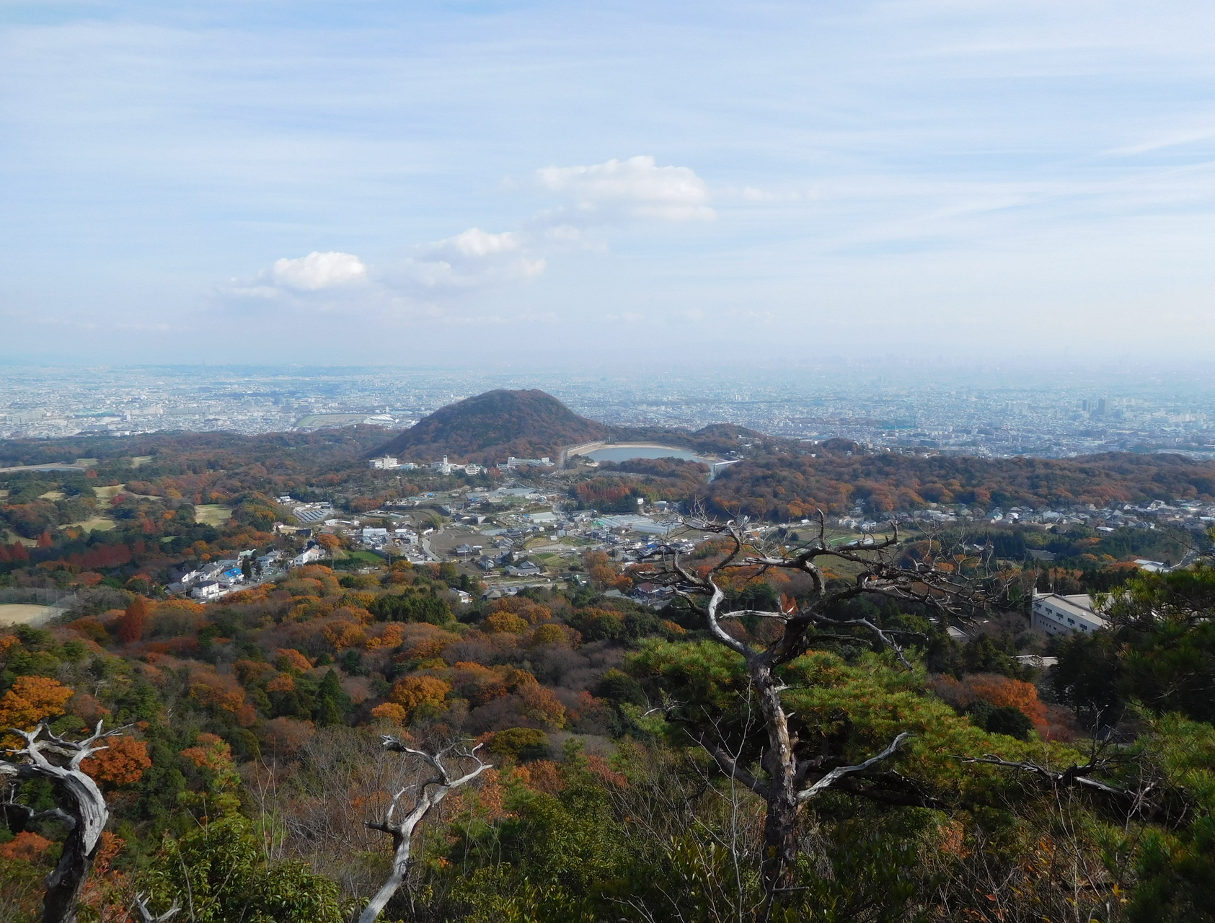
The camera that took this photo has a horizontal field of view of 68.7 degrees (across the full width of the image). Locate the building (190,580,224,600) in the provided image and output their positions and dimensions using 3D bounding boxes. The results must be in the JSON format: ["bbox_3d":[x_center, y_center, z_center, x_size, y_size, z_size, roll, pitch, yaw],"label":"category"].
[{"bbox_3d":[-237.888,75.427,527.098,7.800,7.200,12.200,3,8,21],"label":"building"}]

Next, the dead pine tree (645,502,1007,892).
[{"bbox_3d":[1.570,1.940,6.800,2.750,3.150,2.200,0,7,0],"label":"dead pine tree"}]

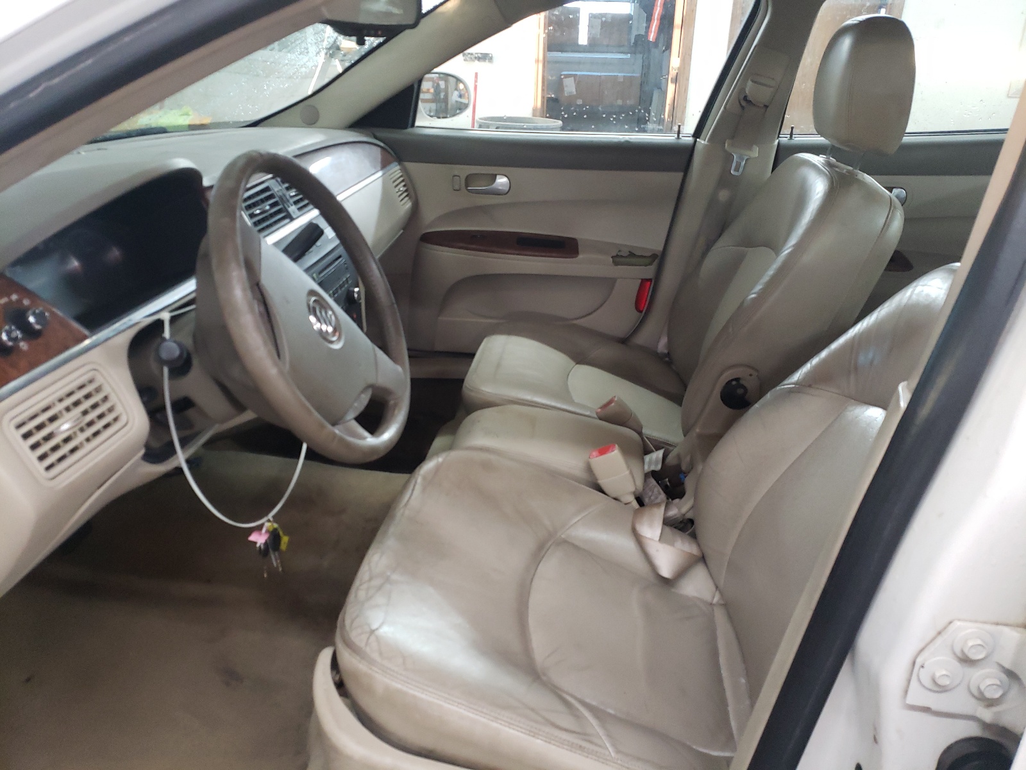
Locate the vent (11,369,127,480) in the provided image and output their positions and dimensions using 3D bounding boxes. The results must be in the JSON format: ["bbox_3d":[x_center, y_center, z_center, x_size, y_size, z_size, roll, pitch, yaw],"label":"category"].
[{"bbox_3d":[-0.449,0.040,0.773,0.030,0.070,0.127,-14,21,15],"label":"vent"}]

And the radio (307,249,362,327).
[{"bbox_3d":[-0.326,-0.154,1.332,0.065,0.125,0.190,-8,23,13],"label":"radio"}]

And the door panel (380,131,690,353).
[{"bbox_3d":[0.004,-0.341,1.965,0.825,0.605,0.120,4,25,7],"label":"door panel"}]

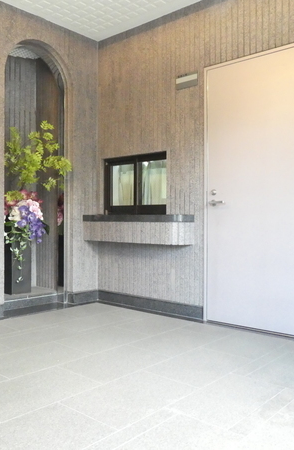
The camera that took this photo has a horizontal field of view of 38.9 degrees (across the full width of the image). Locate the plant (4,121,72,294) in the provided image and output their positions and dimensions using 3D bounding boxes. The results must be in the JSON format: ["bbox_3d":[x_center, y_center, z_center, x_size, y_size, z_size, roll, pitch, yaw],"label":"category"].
[{"bbox_3d":[-1.110,-0.167,3.867,0.580,1.633,0.560,1,1,41],"label":"plant"}]

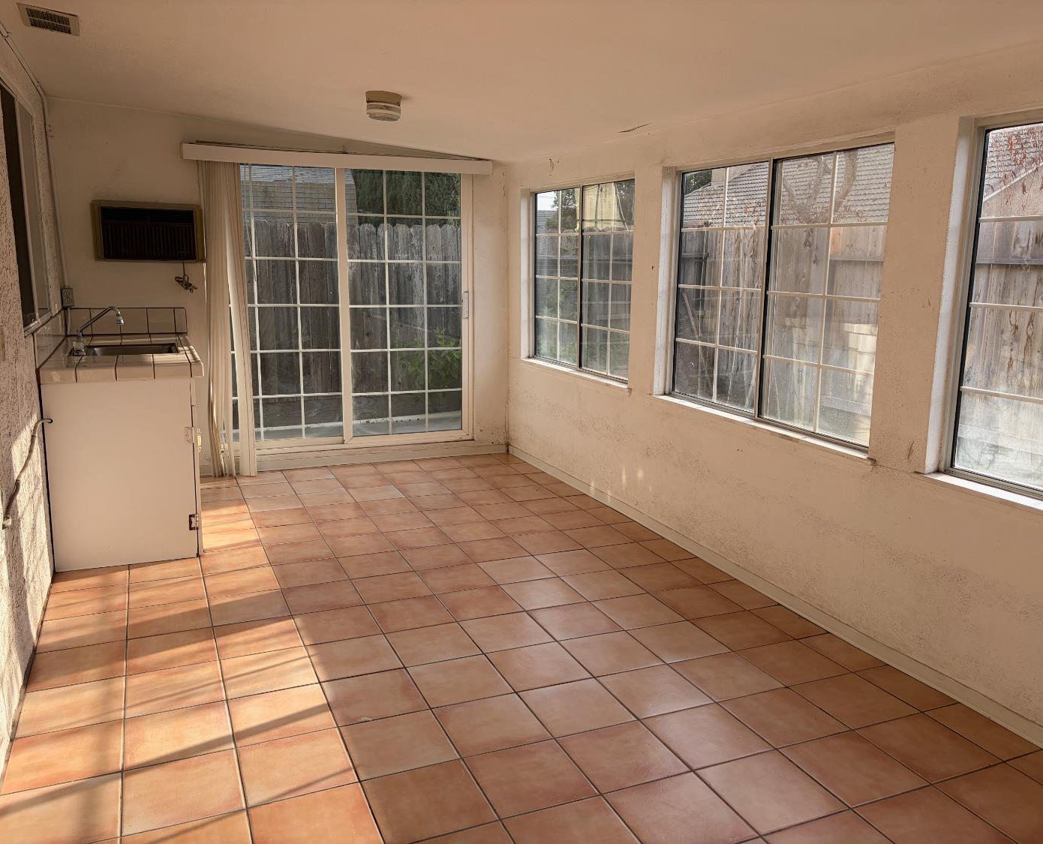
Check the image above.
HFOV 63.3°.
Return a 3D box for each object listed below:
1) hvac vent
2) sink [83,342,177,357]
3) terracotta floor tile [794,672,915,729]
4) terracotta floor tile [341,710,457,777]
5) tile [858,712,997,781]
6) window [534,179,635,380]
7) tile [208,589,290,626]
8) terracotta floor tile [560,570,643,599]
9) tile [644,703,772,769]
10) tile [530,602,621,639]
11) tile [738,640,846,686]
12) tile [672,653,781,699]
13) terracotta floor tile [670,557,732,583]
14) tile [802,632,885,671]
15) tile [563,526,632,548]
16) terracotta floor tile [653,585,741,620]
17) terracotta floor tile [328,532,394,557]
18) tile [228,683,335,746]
[{"bbox_3d":[-1.789,-1.519,3.216,0.195,0.020,0.345,1,10,-24],"label":"hvac vent"},{"bbox_3d":[-2.094,-0.297,4.511,0.494,0.180,0.494,-3,12,-23],"label":"sink"},{"bbox_3d":[1.145,0.962,2.919,0.300,0.011,0.300,-3,12,-23],"label":"terracotta floor tile"},{"bbox_3d":[-0.377,0.988,2.583,0.294,0.012,0.294,-3,12,-23],"label":"terracotta floor tile"},{"bbox_3d":[1.261,1.009,2.633,0.298,0.012,0.298,-3,12,-23],"label":"tile"},{"bbox_3d":[0.395,-0.919,5.419,0.070,1.175,1.480,-4,11,-23],"label":"window"},{"bbox_3d":[-1.147,0.786,3.570,0.300,0.011,0.300,-3,12,-23],"label":"tile"},{"bbox_3d":[0.377,0.755,3.888,0.294,0.012,0.294,-3,12,-23],"label":"terracotta floor tile"},{"bbox_3d":[0.584,0.996,2.677,0.300,0.011,0.300,-3,12,-23],"label":"tile"},{"bbox_3d":[0.219,0.830,3.503,0.300,0.011,0.300,-3,12,-23],"label":"tile"},{"bbox_3d":[1.018,0.899,3.171,0.298,0.010,0.298,-3,12,-23],"label":"tile"},{"bbox_3d":[0.740,0.919,3.066,0.299,0.010,0.299,-3,12,-23],"label":"tile"},{"bbox_3d":[0.880,0.718,4.108,0.177,0.010,0.298,-4,12,-23],"label":"terracotta floor tile"},{"bbox_3d":[1.232,0.892,3.277,0.150,0.012,0.294,-3,12,-23],"label":"tile"},{"bbox_3d":[0.409,0.624,4.557,0.299,0.010,0.299,-3,12,-23],"label":"tile"},{"bbox_3d":[0.771,0.791,3.716,0.298,0.012,0.298,-3,12,-23],"label":"terracotta floor tile"},{"bbox_3d":[-0.826,0.642,4.362,0.298,0.010,0.298,-4,12,-23],"label":"terracotta floor tile"},{"bbox_3d":[-0.778,0.945,2.729,0.298,0.012,0.298,-3,12,-23],"label":"tile"}]

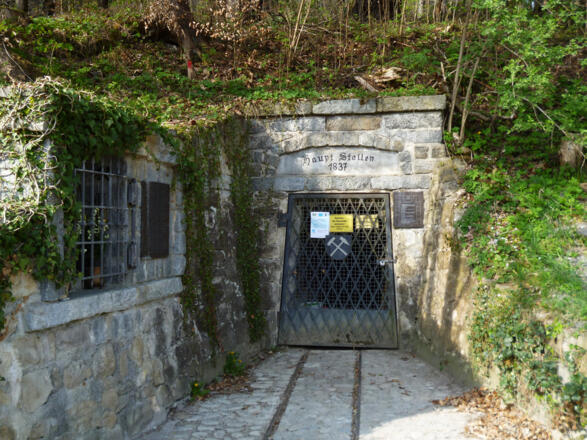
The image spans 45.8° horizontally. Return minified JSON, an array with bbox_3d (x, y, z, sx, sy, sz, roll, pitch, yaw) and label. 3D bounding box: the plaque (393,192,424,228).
[{"bbox_3d":[1.297,-0.107,7.800,0.330,0.405,0.030,0,0,9],"label":"plaque"}]

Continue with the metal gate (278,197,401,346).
[{"bbox_3d":[0.518,0.587,7.950,1.365,1.760,0.080,0,0,9],"label":"metal gate"}]

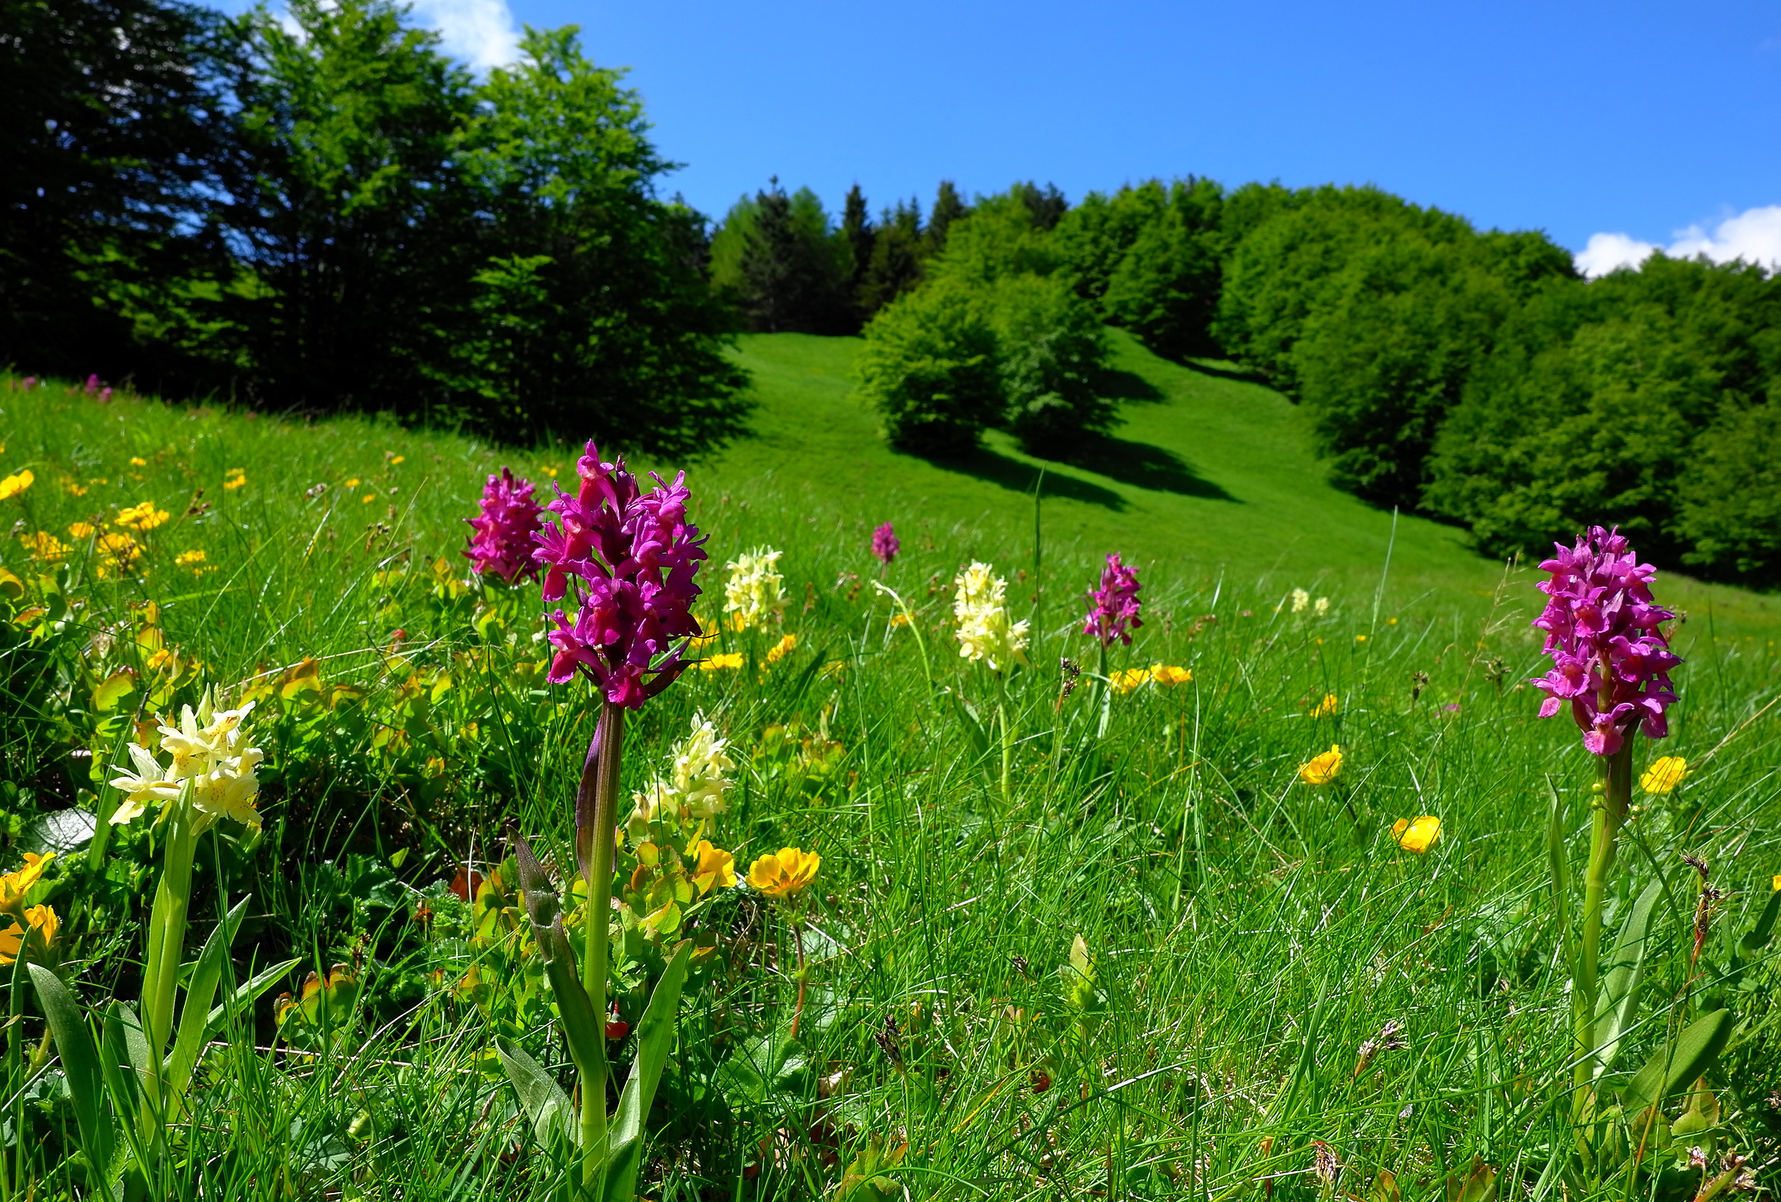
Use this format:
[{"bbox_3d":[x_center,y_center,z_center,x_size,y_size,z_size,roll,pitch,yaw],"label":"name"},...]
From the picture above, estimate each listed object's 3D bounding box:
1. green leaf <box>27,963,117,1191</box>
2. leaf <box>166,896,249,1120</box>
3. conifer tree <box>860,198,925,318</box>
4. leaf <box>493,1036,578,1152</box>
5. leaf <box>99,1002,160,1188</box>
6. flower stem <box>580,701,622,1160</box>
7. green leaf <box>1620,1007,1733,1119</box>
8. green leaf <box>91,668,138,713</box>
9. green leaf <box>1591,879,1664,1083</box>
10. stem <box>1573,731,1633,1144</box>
[{"bbox_3d":[-0.227,0.132,0.390,0.012,0.068,0.008,-14,9,-19],"label":"green leaf"},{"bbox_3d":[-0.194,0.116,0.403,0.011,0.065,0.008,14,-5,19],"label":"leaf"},{"bbox_3d":[0.151,-24.073,100.000,4.600,9.300,4.600,0,3,0],"label":"conifer tree"},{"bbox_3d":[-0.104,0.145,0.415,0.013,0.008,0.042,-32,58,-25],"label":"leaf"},{"bbox_3d":[-0.213,0.139,0.395,0.014,0.053,0.009,-7,0,-13],"label":"leaf"},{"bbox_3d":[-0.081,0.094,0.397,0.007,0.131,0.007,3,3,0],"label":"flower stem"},{"bbox_3d":[0.244,0.143,0.438,0.016,0.042,0.008,44,8,29],"label":"green leaf"},{"bbox_3d":[-0.358,0.041,0.650,0.021,0.021,0.009,0,3,0],"label":"green leaf"},{"bbox_3d":[0.233,0.119,0.445,0.014,0.068,0.008,18,-18,19],"label":"green leaf"},{"bbox_3d":[0.220,0.105,0.436,0.008,0.131,0.007,4,3,0],"label":"stem"}]

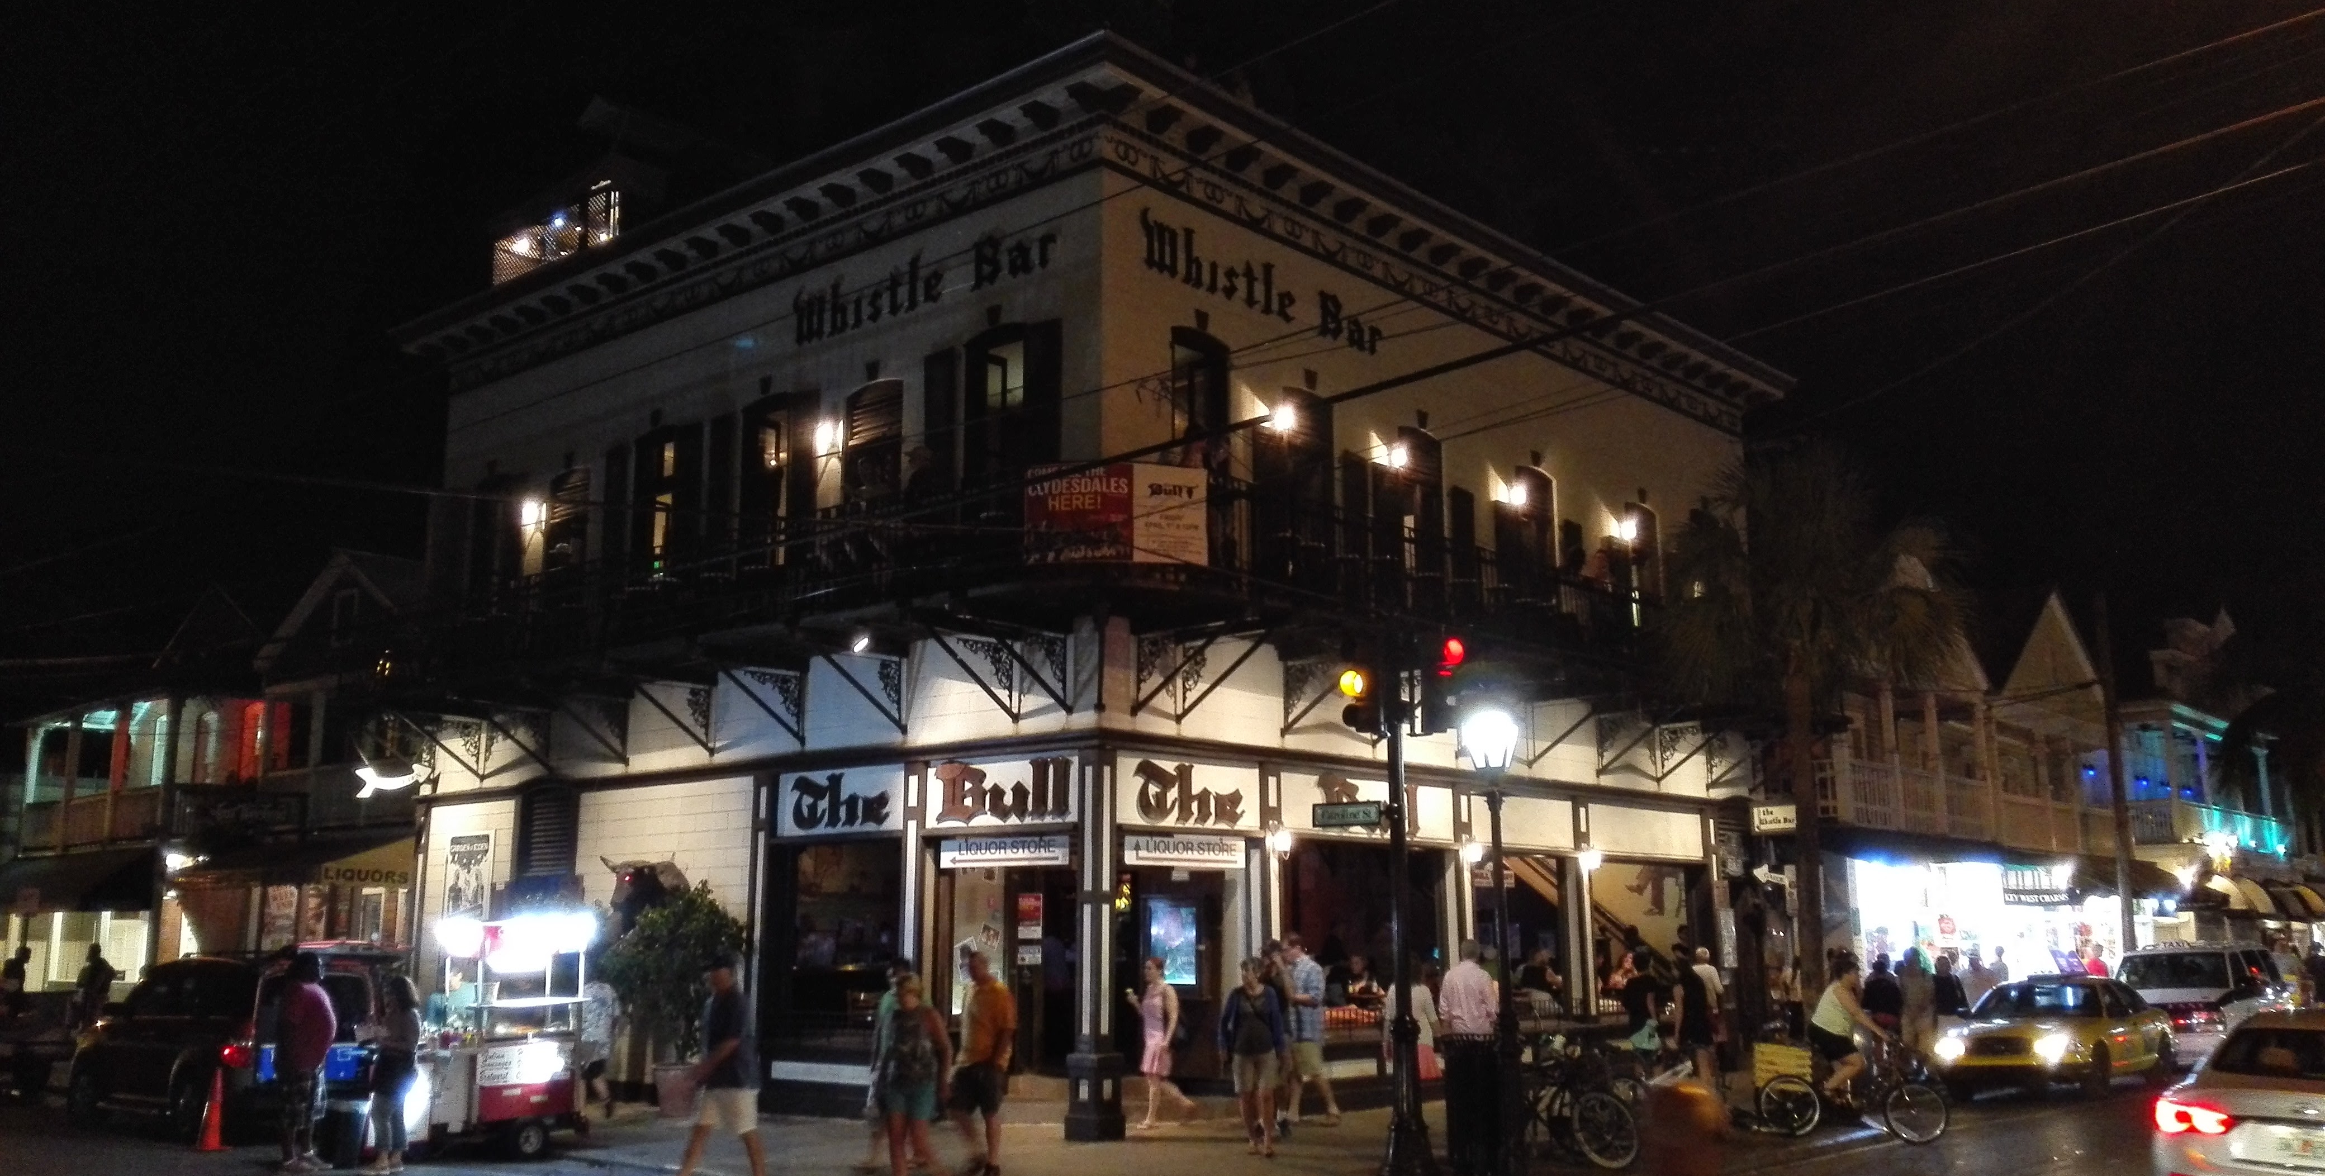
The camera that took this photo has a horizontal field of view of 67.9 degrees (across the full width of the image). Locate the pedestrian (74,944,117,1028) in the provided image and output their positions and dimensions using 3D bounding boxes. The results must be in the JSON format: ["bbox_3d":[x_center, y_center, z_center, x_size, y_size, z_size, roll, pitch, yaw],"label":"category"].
[{"bbox_3d":[-13.363,5.397,21.648,0.400,1.740,0.500,-2,-11,10],"label":"pedestrian"}]

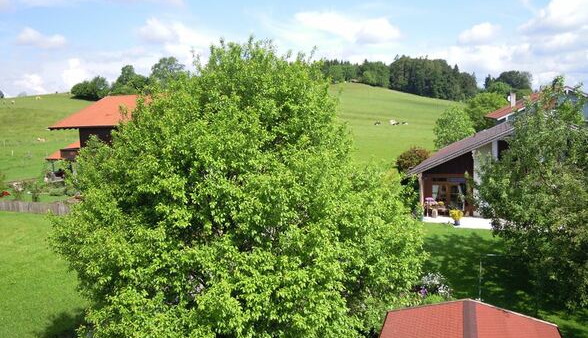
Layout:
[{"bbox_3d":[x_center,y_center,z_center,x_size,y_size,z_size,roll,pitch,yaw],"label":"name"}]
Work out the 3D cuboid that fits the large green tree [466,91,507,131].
[{"bbox_3d":[25.382,-5.860,62.474,5.800,8.300,5.800,1,7,22],"label":"large green tree"}]

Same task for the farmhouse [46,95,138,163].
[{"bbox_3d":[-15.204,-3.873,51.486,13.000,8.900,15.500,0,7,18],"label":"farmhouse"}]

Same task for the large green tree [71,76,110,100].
[{"bbox_3d":[-66.246,-26.200,155.457,12.500,8.000,12.500,-5,7,-22],"label":"large green tree"}]

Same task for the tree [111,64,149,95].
[{"bbox_3d":[-52.438,-27.965,152.628,12.000,11.000,12.000,-4,7,-18],"label":"tree"}]

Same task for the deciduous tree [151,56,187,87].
[{"bbox_3d":[-39.938,-29.779,152.714,11.500,12.500,11.500,-4,7,-14],"label":"deciduous tree"}]

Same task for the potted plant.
[{"bbox_3d":[9.693,2.879,28.354,0.800,0.940,0.800,0,7,19],"label":"potted plant"}]

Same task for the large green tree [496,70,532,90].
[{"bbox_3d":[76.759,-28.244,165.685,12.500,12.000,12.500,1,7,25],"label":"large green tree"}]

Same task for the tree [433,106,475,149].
[{"bbox_3d":[16.327,-2.888,48.400,4.600,7.000,4.600,0,7,19],"label":"tree"}]

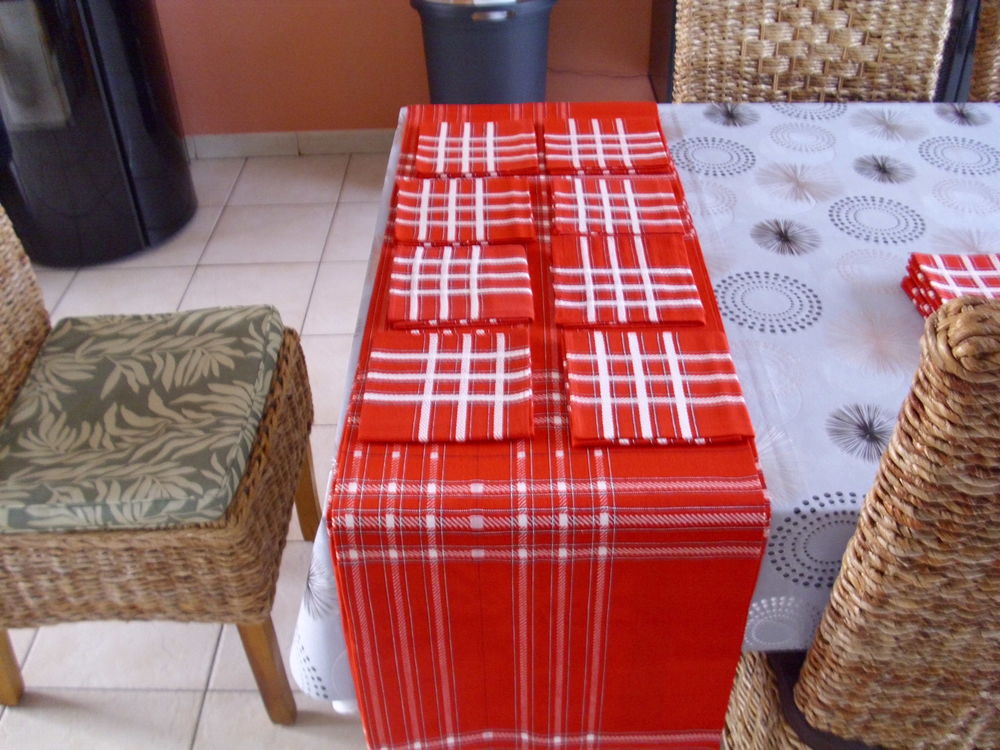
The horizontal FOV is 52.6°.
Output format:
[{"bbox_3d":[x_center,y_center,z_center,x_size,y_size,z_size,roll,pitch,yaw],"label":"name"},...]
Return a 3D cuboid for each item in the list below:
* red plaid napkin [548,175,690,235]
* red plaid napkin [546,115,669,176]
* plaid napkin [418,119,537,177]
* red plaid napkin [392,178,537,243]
[{"bbox_3d":[0.165,-0.235,1.429,0.173,0.014,0.157,0,38,3],"label":"red plaid napkin"},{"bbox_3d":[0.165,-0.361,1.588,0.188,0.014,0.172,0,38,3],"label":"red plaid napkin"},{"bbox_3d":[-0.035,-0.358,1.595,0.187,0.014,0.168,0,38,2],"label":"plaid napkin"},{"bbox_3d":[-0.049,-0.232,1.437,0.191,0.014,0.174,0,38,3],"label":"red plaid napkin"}]

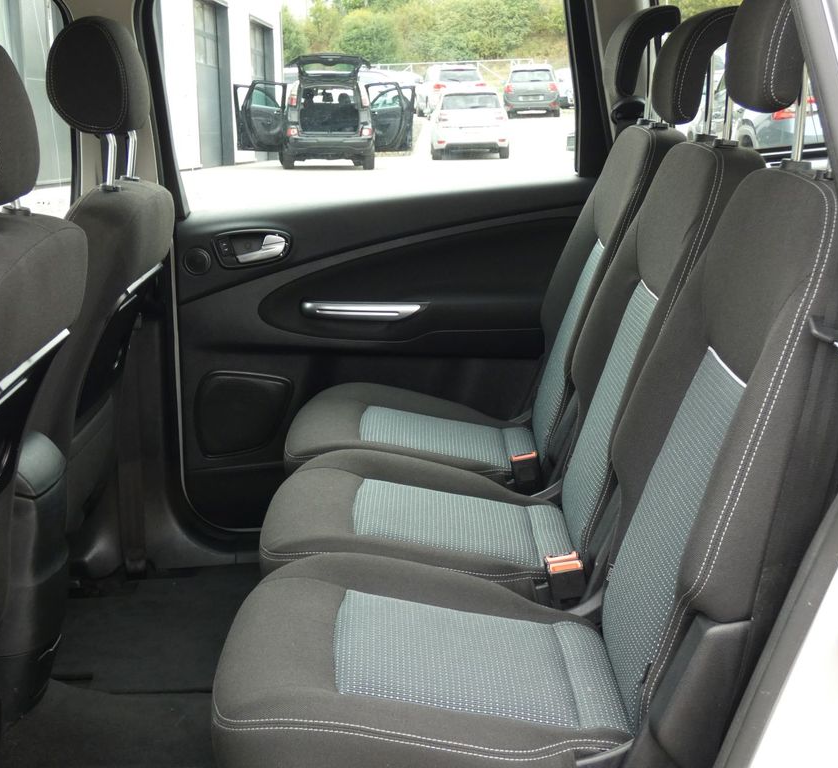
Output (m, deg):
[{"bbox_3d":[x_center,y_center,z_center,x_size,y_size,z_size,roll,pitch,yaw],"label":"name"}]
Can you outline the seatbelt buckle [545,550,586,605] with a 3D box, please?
[{"bbox_3d":[0.209,0.278,1.803,0.048,0.080,0.030,-13,27,2],"label":"seatbelt buckle"}]

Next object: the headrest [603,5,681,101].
[{"bbox_3d":[0.391,-0.595,2.269,0.125,0.175,0.250,-1,15,-1],"label":"headrest"}]

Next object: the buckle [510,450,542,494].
[{"bbox_3d":[0.192,0.159,2.247,0.048,0.075,0.028,-10,20,2],"label":"buckle"}]

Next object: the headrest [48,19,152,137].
[{"bbox_3d":[-0.534,-0.527,2.175,0.132,0.195,0.255,-1,15,-1],"label":"headrest"}]

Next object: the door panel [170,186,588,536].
[{"bbox_3d":[-0.058,-0.049,2.649,0.880,0.720,0.120,-1,15,-1],"label":"door panel"}]

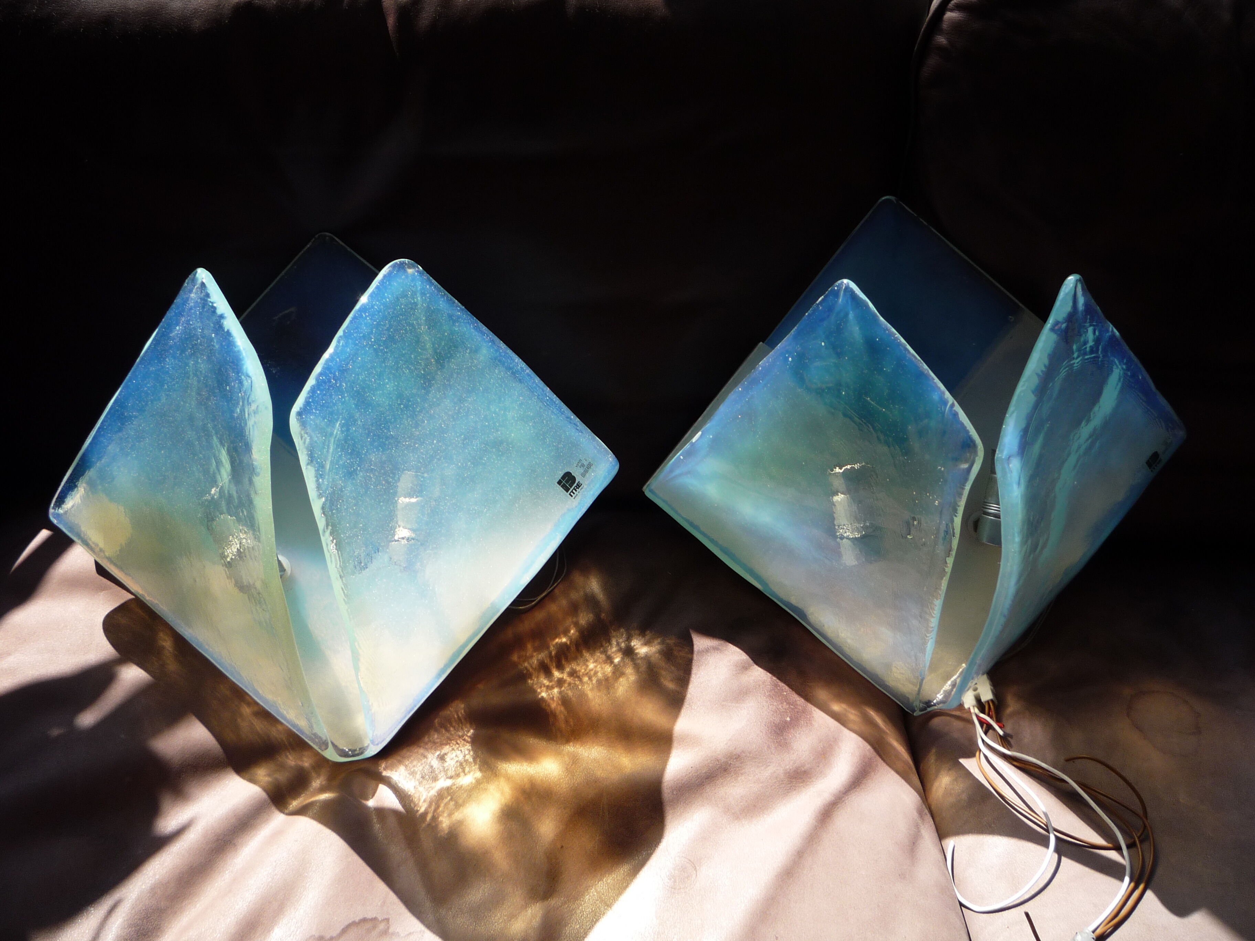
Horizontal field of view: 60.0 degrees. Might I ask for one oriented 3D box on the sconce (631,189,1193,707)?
[{"bbox_3d":[0.201,-0.009,0.689,0.380,0.369,0.157,-5,-2,-2],"label":"sconce"}]

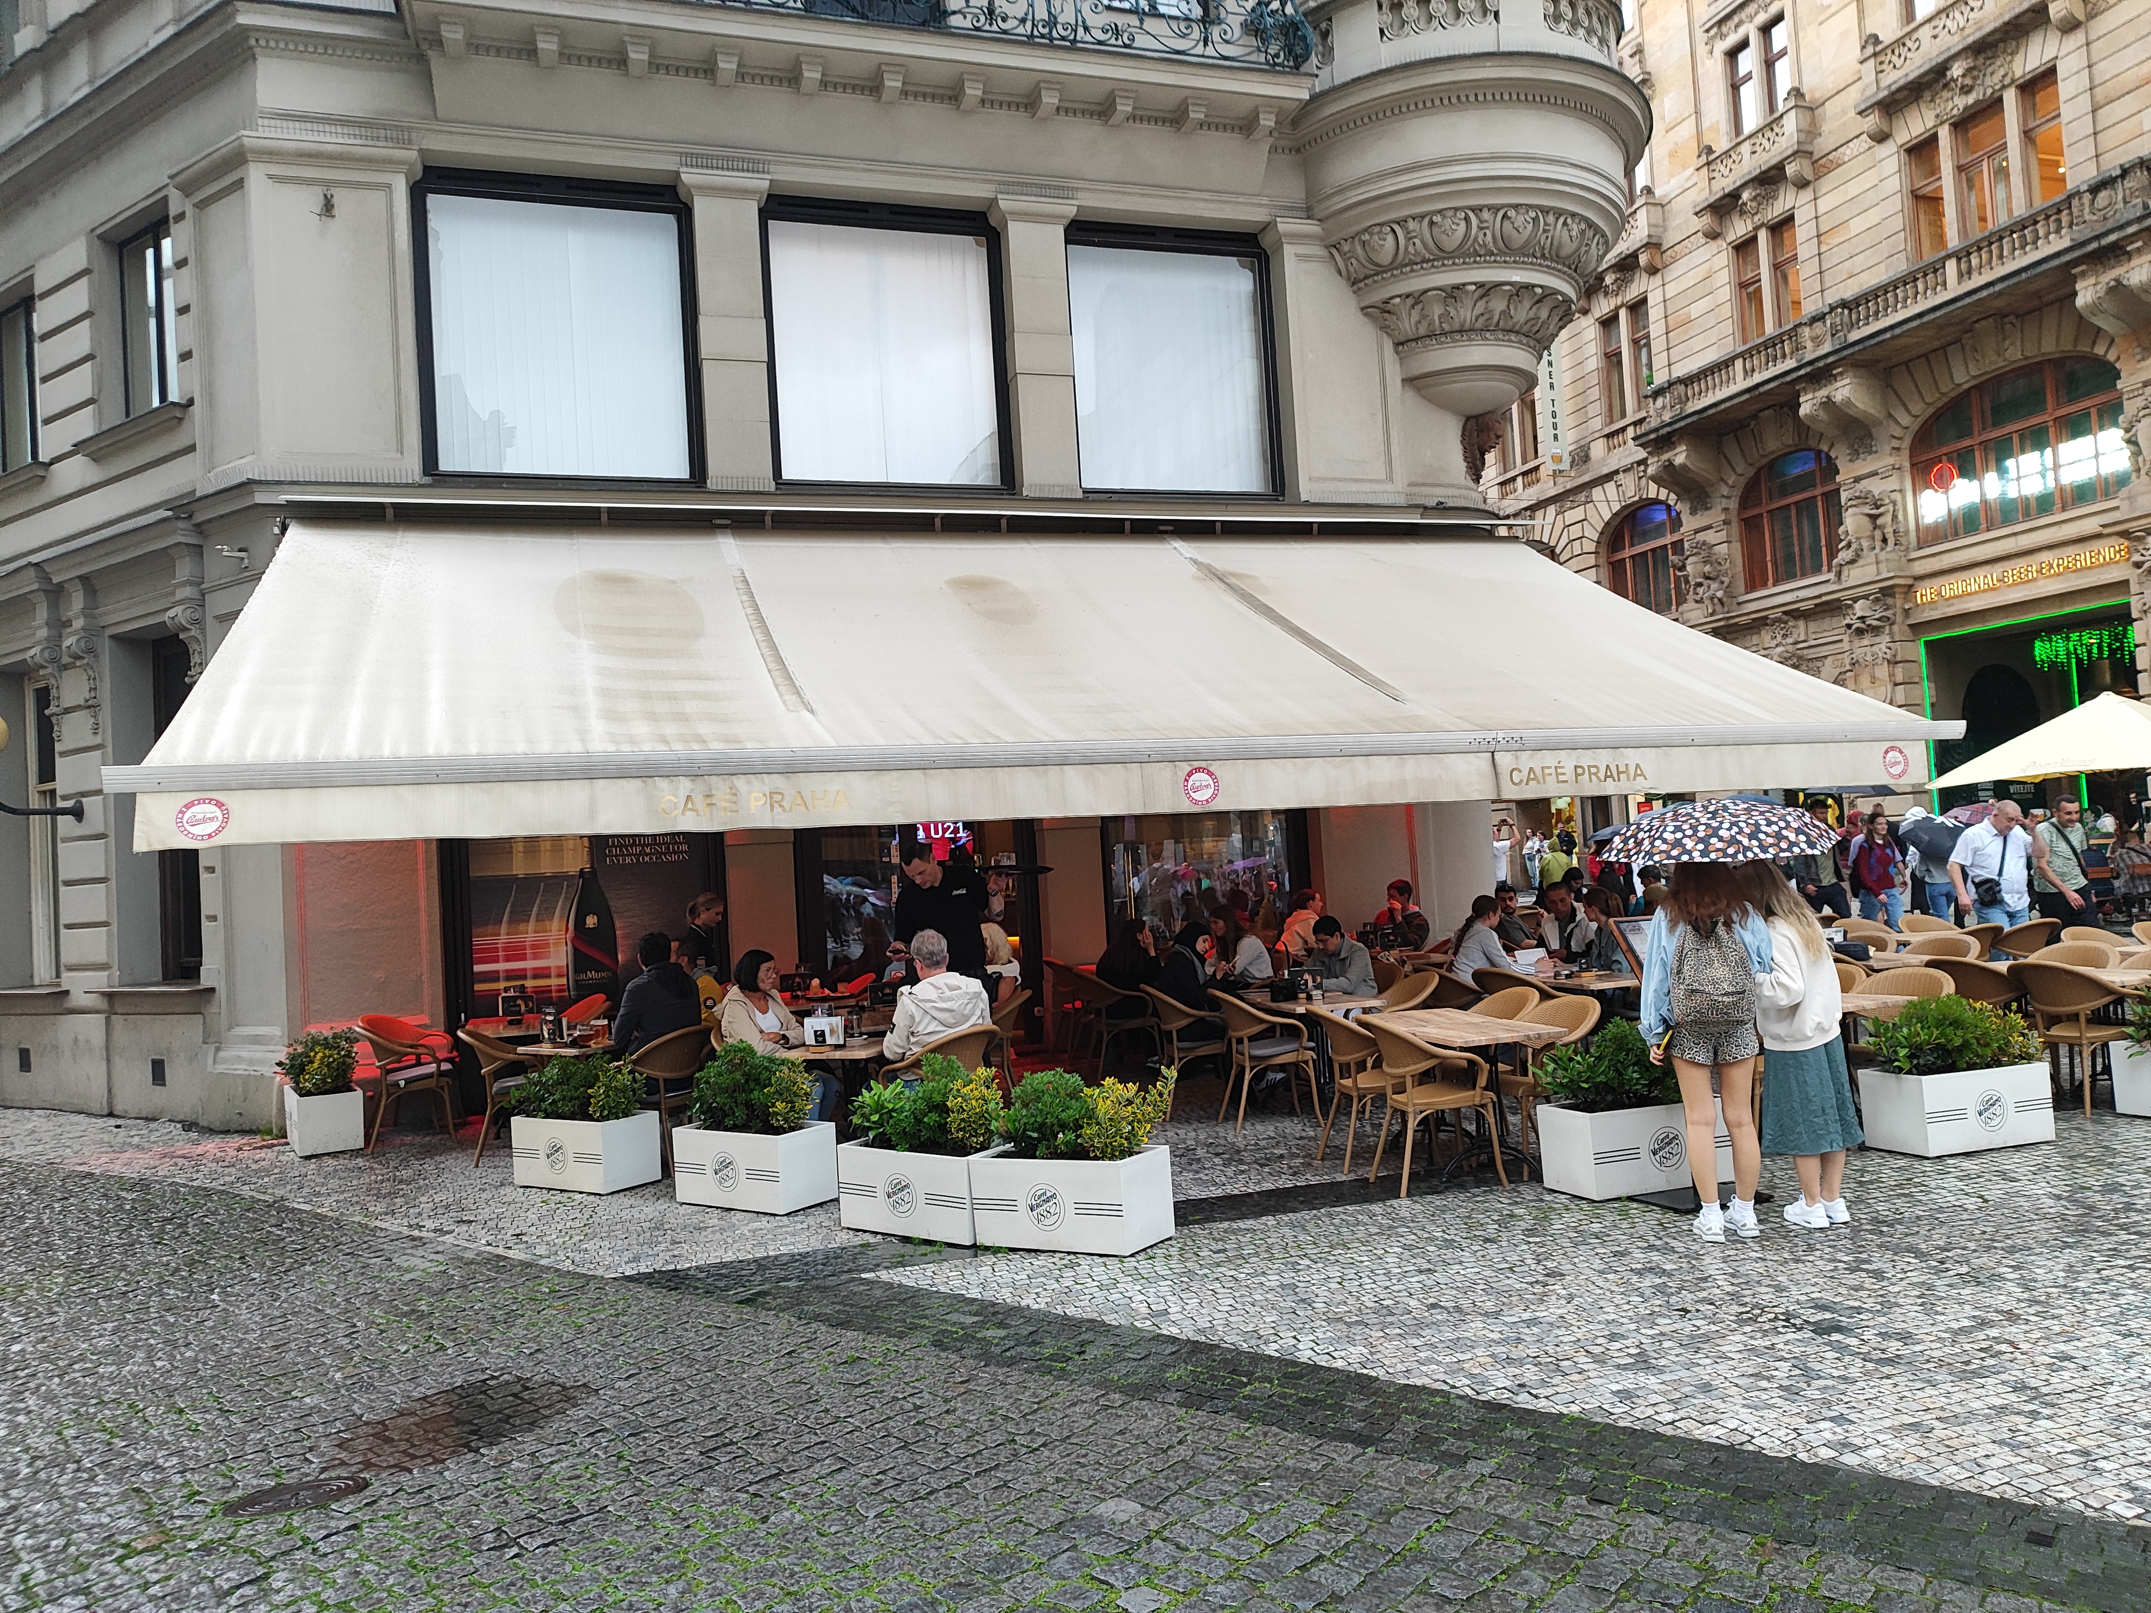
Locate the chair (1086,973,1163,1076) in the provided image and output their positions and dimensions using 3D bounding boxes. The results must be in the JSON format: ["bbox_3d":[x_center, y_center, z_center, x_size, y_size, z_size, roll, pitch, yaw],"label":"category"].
[{"bbox_3d":[0.320,1.636,11.089,0.626,0.848,0.576,-3,-2,-14],"label":"chair"}]

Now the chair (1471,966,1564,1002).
[{"bbox_3d":[2.884,1.454,9.570,0.626,0.848,0.576,-3,-2,-16],"label":"chair"}]

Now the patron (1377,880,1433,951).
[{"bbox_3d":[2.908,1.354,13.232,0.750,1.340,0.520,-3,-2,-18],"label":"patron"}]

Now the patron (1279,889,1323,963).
[{"bbox_3d":[2.039,1.408,12.453,0.750,1.330,0.480,-3,-2,-18],"label":"patron"}]

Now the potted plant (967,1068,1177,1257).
[{"bbox_3d":[-0.033,1.588,6.709,0.808,0.717,0.414,-5,-2,26],"label":"potted plant"}]

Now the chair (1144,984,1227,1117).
[{"bbox_3d":[0.744,1.599,9.855,0.610,0.850,0.580,-3,-2,-11],"label":"chair"}]

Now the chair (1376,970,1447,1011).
[{"bbox_3d":[2.003,1.487,9.309,0.626,0.848,0.576,-3,-2,-16],"label":"chair"}]

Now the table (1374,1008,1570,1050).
[{"bbox_3d":[1.949,1.482,7.606,0.646,0.757,1.242,-3,-2,-13],"label":"table"}]

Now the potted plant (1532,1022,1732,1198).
[{"bbox_3d":[2.736,1.442,7.297,0.862,0.801,0.445,-2,-3,-19],"label":"potted plant"}]

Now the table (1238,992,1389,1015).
[{"bbox_3d":[1.472,1.582,9.489,0.626,0.757,1.262,-3,-2,-13],"label":"table"}]

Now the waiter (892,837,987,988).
[{"bbox_3d":[-0.739,1.123,8.668,0.586,1.818,0.455,-4,-2,16],"label":"waiter"}]

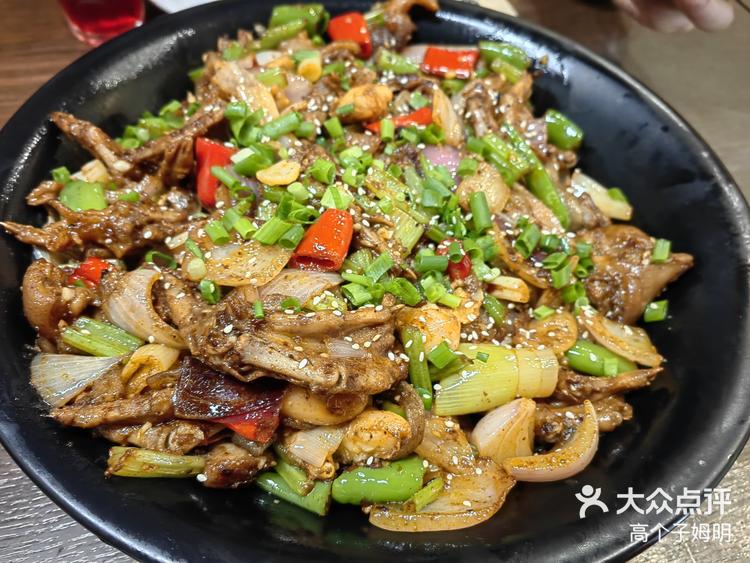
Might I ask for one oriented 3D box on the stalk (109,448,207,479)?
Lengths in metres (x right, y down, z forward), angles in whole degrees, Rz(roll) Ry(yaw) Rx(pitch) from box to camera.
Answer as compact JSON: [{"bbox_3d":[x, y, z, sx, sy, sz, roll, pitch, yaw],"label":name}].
[{"bbox_3d":[-0.073,0.061,0.195,0.034,0.010,0.011,4,53,-2],"label":"stalk"}]

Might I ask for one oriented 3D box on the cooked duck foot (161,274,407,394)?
[{"bbox_3d":[-0.030,0.018,0.196,0.078,0.022,0.036,9,53,1],"label":"cooked duck foot"}]

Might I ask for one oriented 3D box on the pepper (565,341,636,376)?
[{"bbox_3d":[0.087,0.030,0.224,0.028,0.012,0.013,19,54,9],"label":"pepper"}]

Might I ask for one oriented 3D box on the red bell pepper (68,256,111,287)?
[{"bbox_3d":[-0.119,-0.004,0.244,0.015,0.009,0.014,-24,71,-21],"label":"red bell pepper"}]

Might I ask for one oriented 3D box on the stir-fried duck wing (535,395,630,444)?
[{"bbox_3d":[0.075,0.051,0.214,0.038,0.015,0.018,-5,54,-9],"label":"stir-fried duck wing"}]

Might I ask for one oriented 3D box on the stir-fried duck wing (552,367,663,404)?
[{"bbox_3d":[0.086,0.039,0.220,0.042,0.012,0.013,-6,54,-10],"label":"stir-fried duck wing"}]

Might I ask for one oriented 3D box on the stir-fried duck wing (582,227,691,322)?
[{"bbox_3d":[0.107,-0.003,0.244,0.041,0.020,0.037,-4,54,-8],"label":"stir-fried duck wing"}]

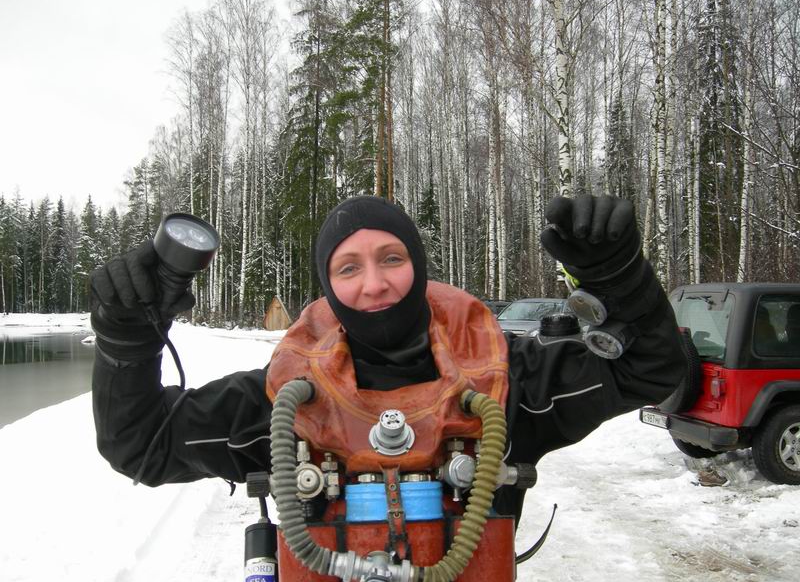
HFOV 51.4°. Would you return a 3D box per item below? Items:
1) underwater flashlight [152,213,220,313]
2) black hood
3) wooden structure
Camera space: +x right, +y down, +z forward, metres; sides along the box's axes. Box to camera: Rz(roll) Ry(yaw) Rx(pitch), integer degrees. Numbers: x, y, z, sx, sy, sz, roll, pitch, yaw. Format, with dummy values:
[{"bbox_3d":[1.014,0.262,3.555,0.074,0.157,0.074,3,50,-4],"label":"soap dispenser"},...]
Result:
[{"bbox_3d":[-0.306,-0.025,1.130,0.081,0.145,0.081,1,37,-44],"label":"underwater flashlight"},{"bbox_3d":[-0.040,-0.028,1.260,0.170,0.235,0.230,-9,-2,-5],"label":"black hood"},{"bbox_3d":[-7.362,1.322,50.000,1.600,2.150,1.500,0,-1,-14],"label":"wooden structure"}]

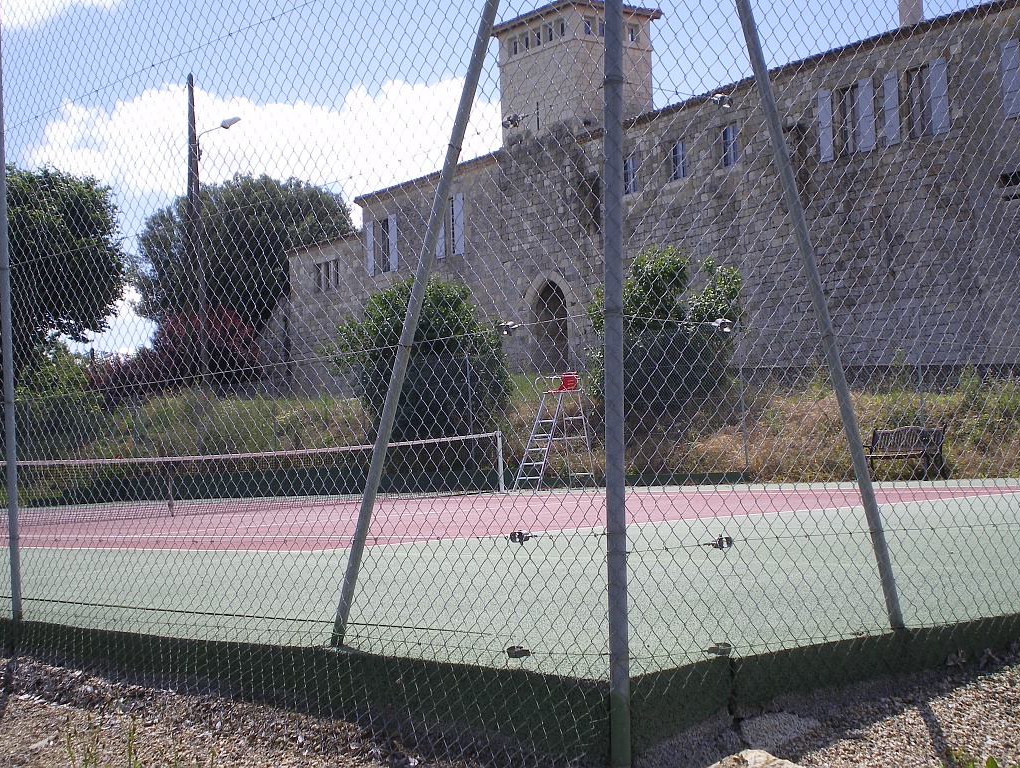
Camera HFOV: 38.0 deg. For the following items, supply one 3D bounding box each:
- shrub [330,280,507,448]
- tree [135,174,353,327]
[{"bbox_3d":[-2.264,-0.475,37.000,4.460,4.430,4.300,-2,-4,-3],"label":"shrub"},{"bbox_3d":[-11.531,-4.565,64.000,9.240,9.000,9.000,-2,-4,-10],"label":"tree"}]

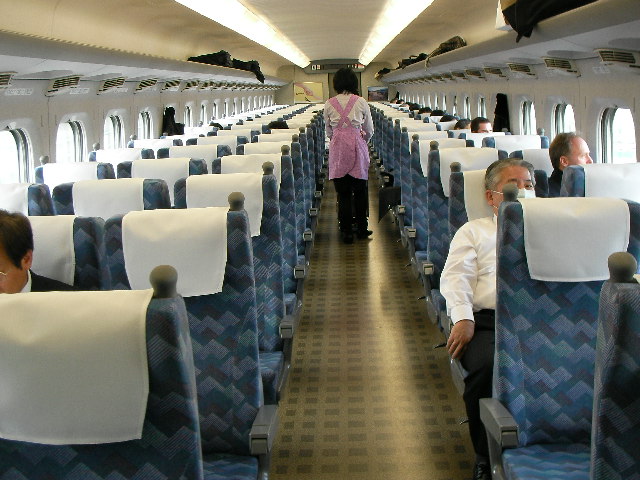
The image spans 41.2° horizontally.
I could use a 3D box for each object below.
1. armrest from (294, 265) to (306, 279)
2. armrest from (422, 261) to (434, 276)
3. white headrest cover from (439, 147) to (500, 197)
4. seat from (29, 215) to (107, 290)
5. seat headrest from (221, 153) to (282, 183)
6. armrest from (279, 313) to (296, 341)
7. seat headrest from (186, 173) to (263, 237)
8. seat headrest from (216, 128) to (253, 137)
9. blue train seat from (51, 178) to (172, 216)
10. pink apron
[{"bbox_3d":[-0.097,0.148,4.423,0.058,0.078,0.290,-2,10,2],"label":"armrest"},{"bbox_3d":[0.554,0.127,4.408,0.058,0.078,0.290,-2,10,2],"label":"armrest"},{"bbox_3d":[0.801,-0.368,4.557,0.320,0.270,0.130,-2,10,2],"label":"white headrest cover"},{"bbox_3d":[-0.904,0.506,2.453,0.470,1.090,0.640,-2,10,2],"label":"seat"},{"bbox_3d":[-0.368,-0.333,4.599,0.325,0.270,0.130,-2,10,2],"label":"seat headrest"},{"bbox_3d":[-0.125,0.331,3.399,0.058,0.078,0.290,-2,10,2],"label":"armrest"},{"bbox_3d":[-0.396,-0.149,3.575,0.335,0.270,0.140,-2,10,2],"label":"seat headrest"},{"bbox_3d":[-0.767,-0.868,7.685,0.345,0.270,0.140,-2,10,2],"label":"seat headrest"},{"bbox_3d":[-0.875,0.323,3.477,0.470,1.090,0.640,-2,10,2],"label":"blue train seat"},{"bbox_3d":[0.281,-0.963,8.001,0.390,0.810,0.270,-2,10,2],"label":"pink apron"}]

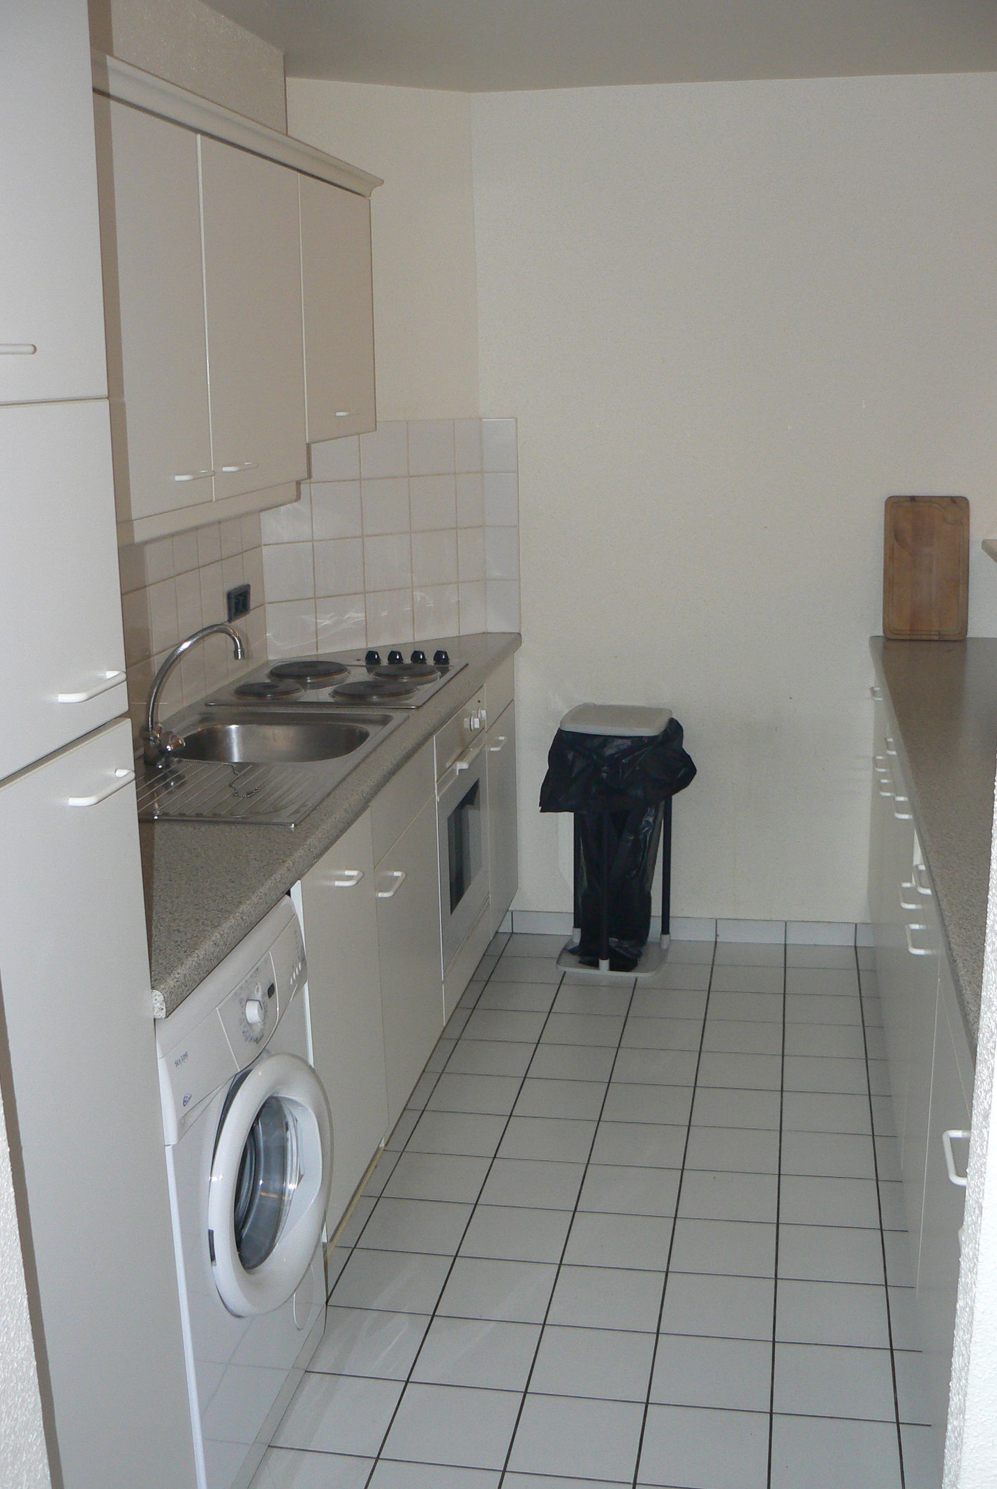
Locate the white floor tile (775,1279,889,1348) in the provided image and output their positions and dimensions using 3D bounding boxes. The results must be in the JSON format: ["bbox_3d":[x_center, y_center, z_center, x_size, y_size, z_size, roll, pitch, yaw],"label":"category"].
[{"bbox_3d":[0.592,1.011,2.744,0.200,0.010,0.200,1,13,11],"label":"white floor tile"}]

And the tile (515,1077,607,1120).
[{"bbox_3d":[0.144,0.815,3.544,0.198,0.010,0.198,1,13,11],"label":"tile"}]

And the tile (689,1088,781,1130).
[{"bbox_3d":[0.547,0.840,3.556,0.200,0.010,0.200,1,13,11],"label":"tile"}]

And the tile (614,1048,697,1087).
[{"bbox_3d":[0.378,0.781,3.733,0.197,0.010,0.197,1,13,11],"label":"tile"}]

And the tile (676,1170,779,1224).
[{"bbox_3d":[0.472,0.927,3.167,0.200,0.010,0.200,1,13,11],"label":"tile"}]

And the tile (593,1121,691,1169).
[{"bbox_3d":[0.305,0.869,3.355,0.197,0.010,0.197,1,13,11],"label":"tile"}]

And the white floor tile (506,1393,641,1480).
[{"bbox_3d":[0.121,1.059,2.357,0.198,0.010,0.198,1,13,10],"label":"white floor tile"}]

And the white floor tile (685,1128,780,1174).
[{"bbox_3d":[0.509,0.884,3.361,0.200,0.010,0.200,1,13,11],"label":"white floor tile"}]

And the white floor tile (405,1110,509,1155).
[{"bbox_3d":[-0.086,0.852,3.376,0.200,0.010,0.200,1,13,10],"label":"white floor tile"}]

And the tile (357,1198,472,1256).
[{"bbox_3d":[-0.163,0.962,3.084,0.200,0.010,0.200,1,13,11],"label":"tile"}]

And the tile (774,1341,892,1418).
[{"bbox_3d":[0.553,1.051,2.552,0.200,0.010,0.200,1,13,11],"label":"tile"}]

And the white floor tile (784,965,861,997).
[{"bbox_3d":[0.894,0.664,4.299,0.200,0.010,0.200,1,13,11],"label":"white floor tile"}]

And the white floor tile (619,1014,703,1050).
[{"bbox_3d":[0.412,0.730,3.876,0.198,0.010,0.198,1,13,10],"label":"white floor tile"}]

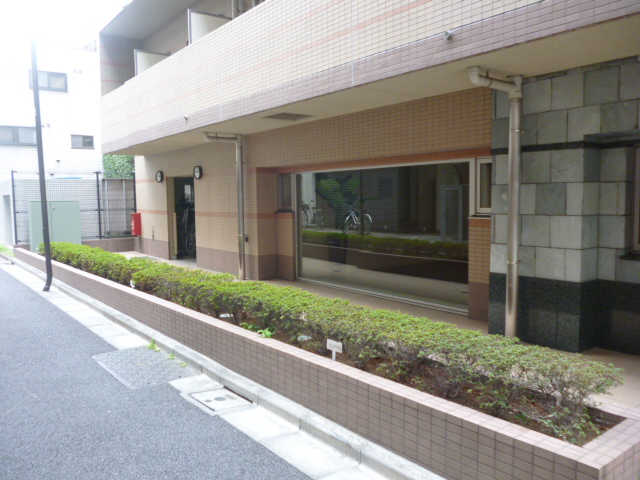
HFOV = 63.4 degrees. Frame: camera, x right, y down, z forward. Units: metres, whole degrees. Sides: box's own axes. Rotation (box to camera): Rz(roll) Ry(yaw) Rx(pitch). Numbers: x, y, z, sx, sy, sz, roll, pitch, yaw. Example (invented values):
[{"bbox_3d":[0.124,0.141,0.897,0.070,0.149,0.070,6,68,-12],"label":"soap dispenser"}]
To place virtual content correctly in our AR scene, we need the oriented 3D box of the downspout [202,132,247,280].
[{"bbox_3d":[-1.683,-0.555,9.143,0.770,2.595,0.125,-5,6,-38],"label":"downspout"}]

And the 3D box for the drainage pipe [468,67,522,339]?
[{"bbox_3d":[1.667,-0.261,4.893,0.760,2.595,0.120,-5,6,-38],"label":"drainage pipe"}]

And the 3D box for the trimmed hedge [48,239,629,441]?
[{"bbox_3d":[-2.169,0.516,6.885,0.560,0.380,11.300,-5,6,-39],"label":"trimmed hedge"}]

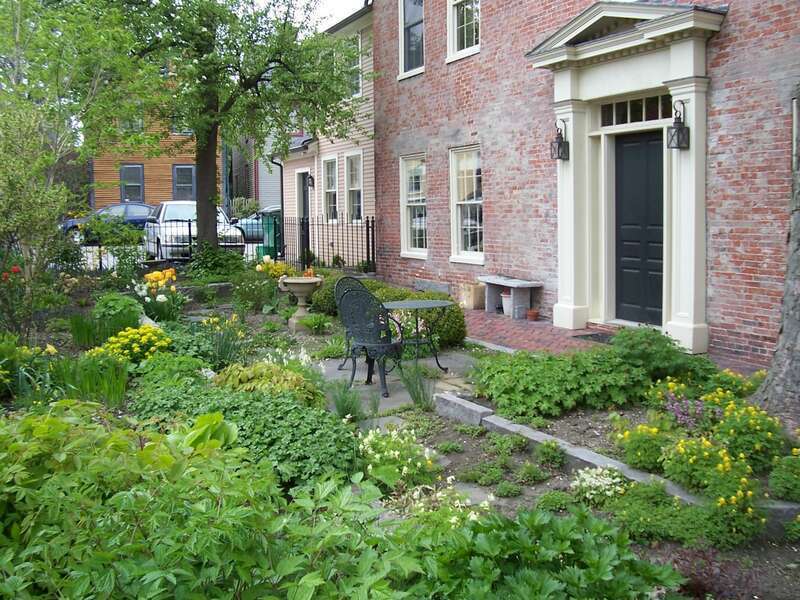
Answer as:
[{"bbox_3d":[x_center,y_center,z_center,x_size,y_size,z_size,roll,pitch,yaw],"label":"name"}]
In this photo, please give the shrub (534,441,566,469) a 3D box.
[{"bbox_3d":[0.960,0.978,5.011,0.195,0.155,0.190,0,6,11],"label":"shrub"}]

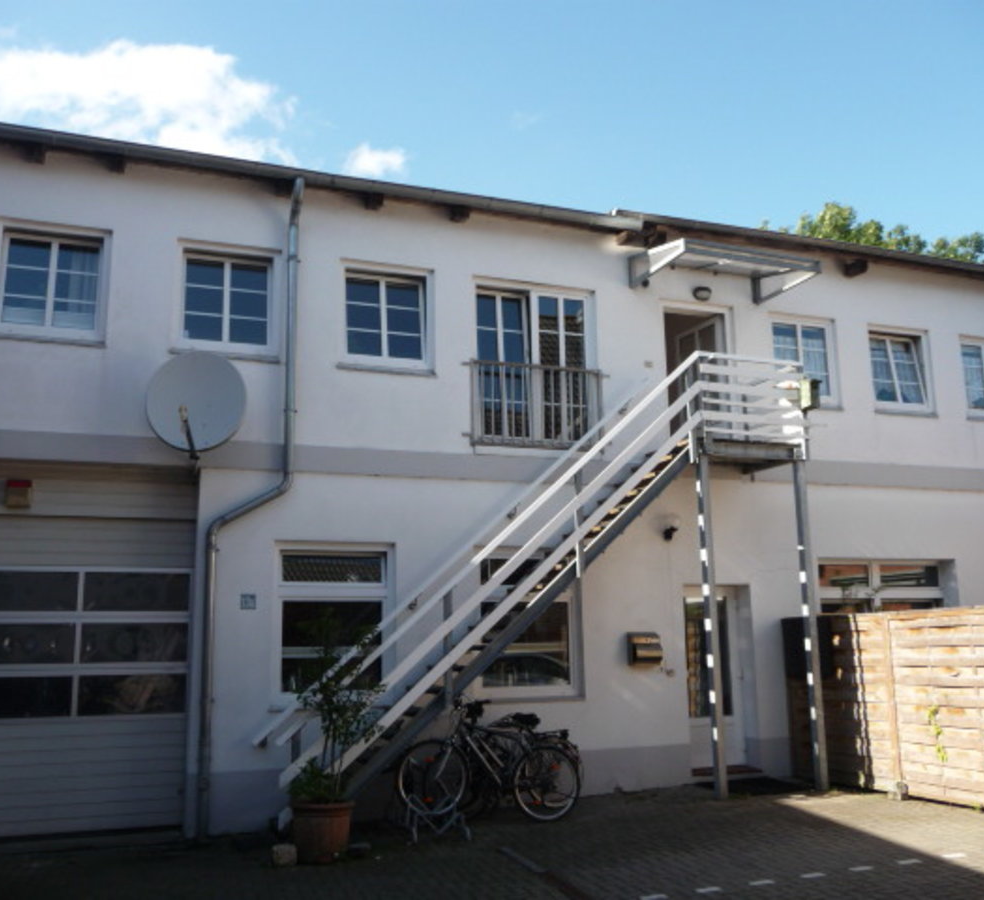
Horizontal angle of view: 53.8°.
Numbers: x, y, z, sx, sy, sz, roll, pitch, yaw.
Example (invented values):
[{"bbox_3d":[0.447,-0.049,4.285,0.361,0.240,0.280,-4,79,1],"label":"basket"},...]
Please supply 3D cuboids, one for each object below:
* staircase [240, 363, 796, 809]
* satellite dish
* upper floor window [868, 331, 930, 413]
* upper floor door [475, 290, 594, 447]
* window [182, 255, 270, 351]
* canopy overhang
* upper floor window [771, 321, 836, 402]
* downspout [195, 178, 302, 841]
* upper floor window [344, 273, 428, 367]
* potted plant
[{"bbox_3d":[0.714,1.245,10.295,6.050,4.820,1.060,3,-12,-20],"label":"staircase"},{"bbox_3d":[-2.880,-0.472,9.328,0.940,1.020,0.500,-1,-19,-1],"label":"satellite dish"},{"bbox_3d":[5.639,-1.103,13.374,0.950,1.100,0.130,3,-12,-20],"label":"upper floor window"},{"bbox_3d":[0.519,-0.947,11.376,1.500,1.950,0.150,3,-12,-20],"label":"upper floor door"},{"bbox_3d":[-2.784,-1.571,10.239,0.950,1.100,0.130,3,-12,-20],"label":"window"},{"bbox_3d":[2.794,-2.227,11.698,1.840,0.450,1.290,3,-12,-20],"label":"canopy overhang"},{"bbox_3d":[4.128,-1.187,12.812,0.950,1.100,0.130,3,-12,-20],"label":"upper floor window"},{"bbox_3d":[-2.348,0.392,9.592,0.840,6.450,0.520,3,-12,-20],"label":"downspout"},{"bbox_3d":[-1.174,-1.481,10.838,0.950,1.100,0.130,3,-12,-20],"label":"upper floor window"},{"bbox_3d":[-1.313,2.376,8.167,0.780,1.950,0.750,3,-12,-20],"label":"potted plant"}]

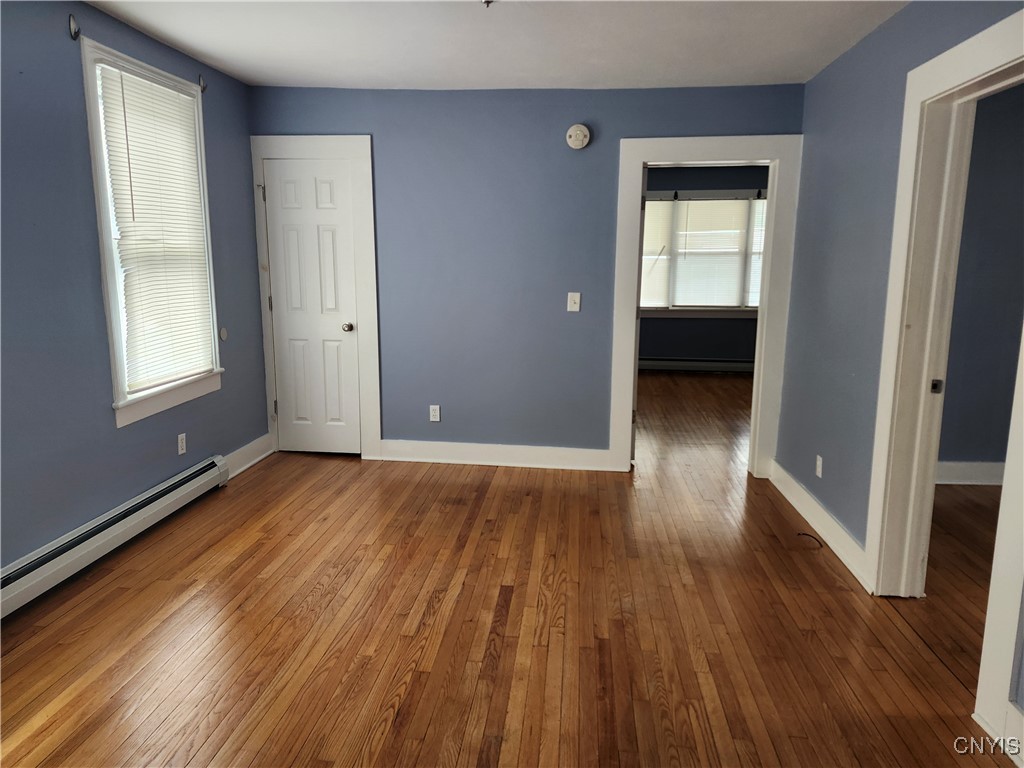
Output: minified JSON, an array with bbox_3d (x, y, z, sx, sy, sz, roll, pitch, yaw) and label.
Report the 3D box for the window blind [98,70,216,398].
[{"bbox_3d":[-1.873,-0.786,3.674,0.045,1.550,0.800,2,11,5],"label":"window blind"}]

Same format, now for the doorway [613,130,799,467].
[{"bbox_3d":[1.248,-0.474,4.538,1.119,2.207,0.140,2,11,5],"label":"doorway"}]

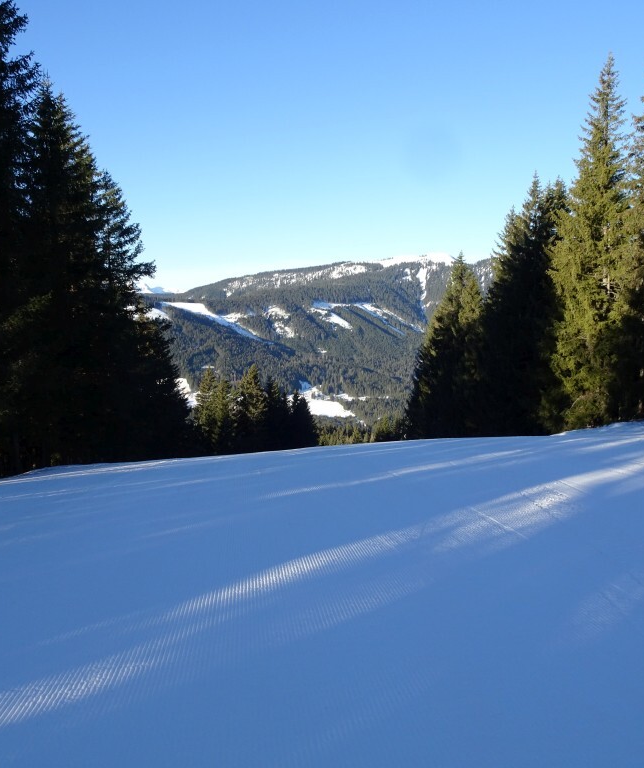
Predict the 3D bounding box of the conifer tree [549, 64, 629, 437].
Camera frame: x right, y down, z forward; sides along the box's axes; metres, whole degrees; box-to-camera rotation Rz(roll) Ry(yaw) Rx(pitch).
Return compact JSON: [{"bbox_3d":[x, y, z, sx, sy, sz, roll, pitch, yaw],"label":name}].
[{"bbox_3d":[13.300,-6.800,34.000,4.300,17.900,4.300,1,3,0],"label":"conifer tree"}]

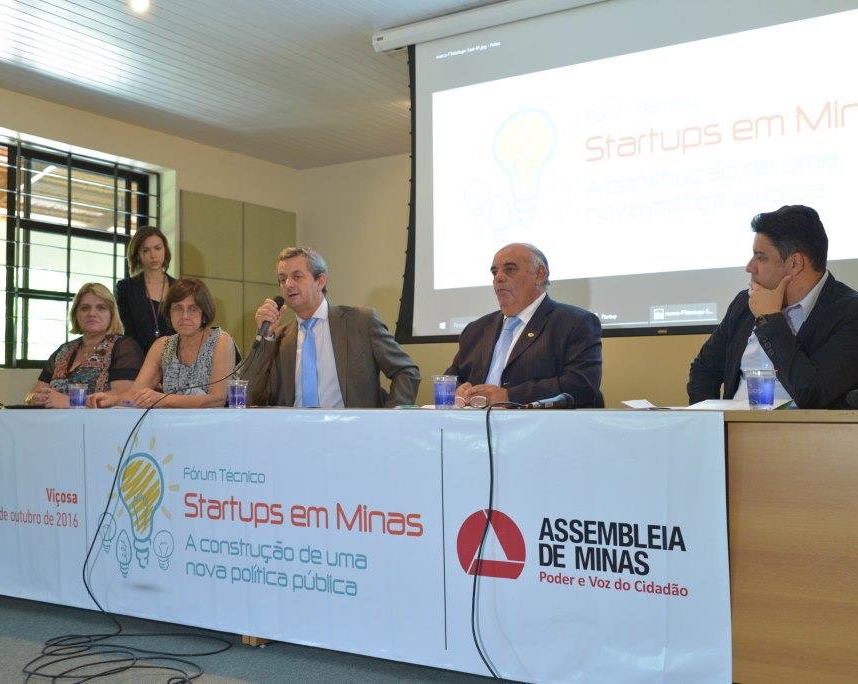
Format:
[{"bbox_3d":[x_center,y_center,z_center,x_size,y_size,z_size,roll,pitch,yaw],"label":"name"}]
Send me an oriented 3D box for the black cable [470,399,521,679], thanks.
[{"bbox_3d":[0.182,0.526,2.682,0.120,0.720,0.160,-2,-5,32],"label":"black cable"}]

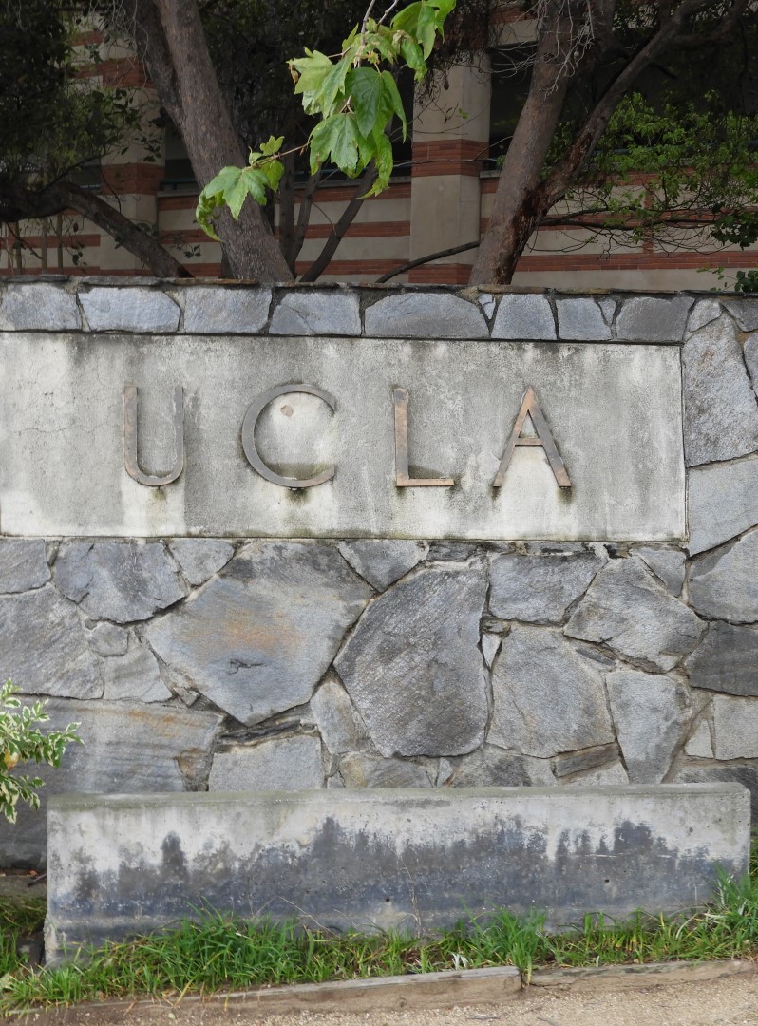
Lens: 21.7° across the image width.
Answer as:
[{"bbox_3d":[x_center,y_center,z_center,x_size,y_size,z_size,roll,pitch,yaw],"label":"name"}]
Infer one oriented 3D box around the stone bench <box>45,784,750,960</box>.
[{"bbox_3d":[0.049,0.952,5.249,1.840,0.440,0.200,1,4,-8],"label":"stone bench"}]

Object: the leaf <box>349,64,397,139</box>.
[{"bbox_3d":[-0.017,-0.998,4.800,0.120,0.172,0.060,1,4,0],"label":"leaf"}]

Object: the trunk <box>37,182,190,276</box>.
[{"bbox_3d":[-1.075,-1.149,8.000,0.600,0.420,0.200,1,4,0],"label":"trunk"}]

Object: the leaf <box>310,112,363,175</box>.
[{"bbox_3d":[-0.102,-0.897,4.800,0.130,0.155,0.060,1,4,0],"label":"leaf"}]

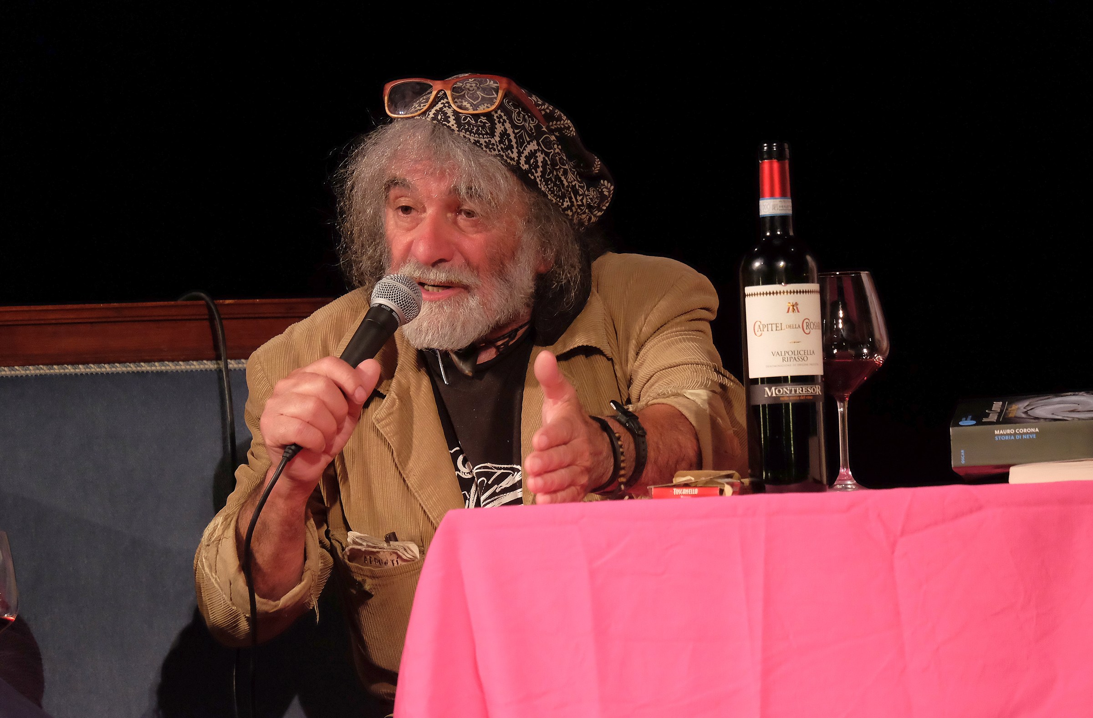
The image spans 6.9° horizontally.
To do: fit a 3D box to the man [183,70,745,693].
[{"bbox_3d":[-0.063,0.316,8.930,0.560,1.190,0.760,-2,-1,7],"label":"man"}]

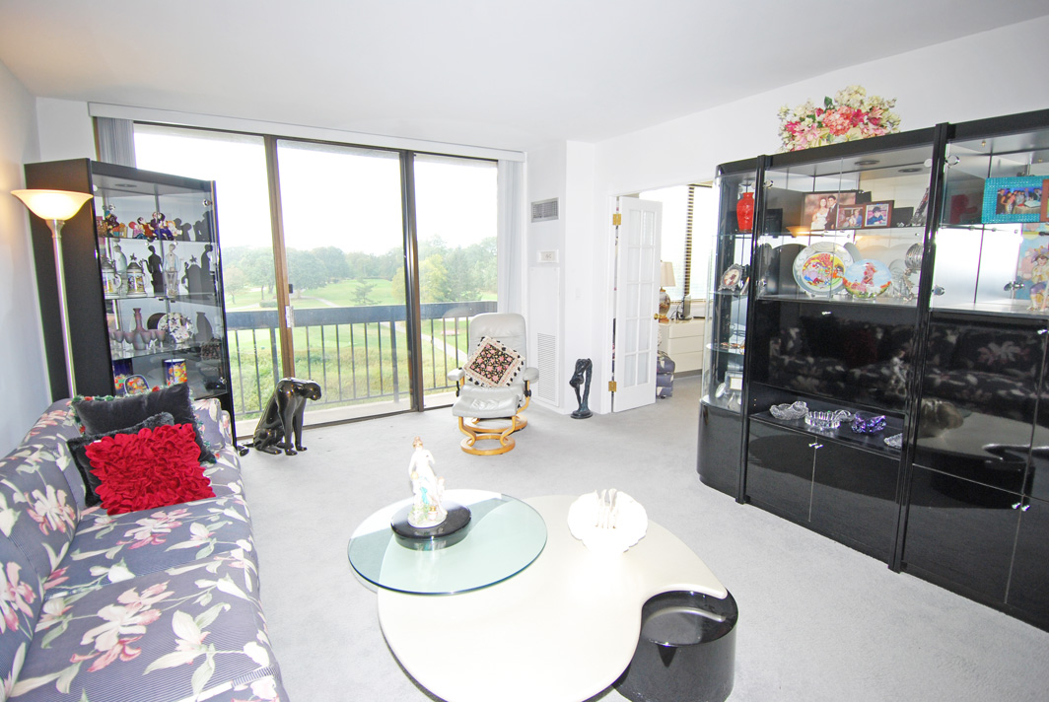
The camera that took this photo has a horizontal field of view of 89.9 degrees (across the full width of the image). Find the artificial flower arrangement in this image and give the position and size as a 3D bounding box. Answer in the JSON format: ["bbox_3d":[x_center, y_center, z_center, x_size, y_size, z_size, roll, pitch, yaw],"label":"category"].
[{"bbox_3d":[1.637,-1.209,2.792,0.300,0.310,0.600,-6,11,-31],"label":"artificial flower arrangement"}]

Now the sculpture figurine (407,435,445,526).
[{"bbox_3d":[-0.384,0.493,2.038,0.145,0.335,0.130,-2,9,-11],"label":"sculpture figurine"}]

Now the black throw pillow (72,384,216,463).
[{"bbox_3d":[-1.794,0.385,2.501,0.470,0.430,0.150,-6,-4,-32],"label":"black throw pillow"}]

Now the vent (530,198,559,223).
[{"bbox_3d":[0.187,-1.348,5.062,0.025,0.195,0.459,-6,11,-31],"label":"vent"}]

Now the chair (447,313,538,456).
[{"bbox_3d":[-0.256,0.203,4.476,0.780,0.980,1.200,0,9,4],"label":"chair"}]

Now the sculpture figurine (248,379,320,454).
[{"bbox_3d":[-1.828,0.496,3.984,0.580,0.570,0.210,4,10,24],"label":"sculpture figurine"}]

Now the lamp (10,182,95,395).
[{"bbox_3d":[-2.521,0.057,2.970,0.330,1.820,0.330,-6,11,-31],"label":"lamp"}]

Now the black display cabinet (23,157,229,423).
[{"bbox_3d":[-2.596,-0.162,3.626,0.490,2.030,0.880,2,10,14],"label":"black display cabinet"}]

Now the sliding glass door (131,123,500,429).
[{"bbox_3d":[-1.537,-0.568,4.710,3.296,2.445,0.120,-6,11,-32],"label":"sliding glass door"}]

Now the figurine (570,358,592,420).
[{"bbox_3d":[0.543,0.348,4.989,0.220,0.545,0.200,1,10,6],"label":"figurine"}]

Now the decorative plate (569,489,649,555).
[{"bbox_3d":[0.322,0.661,2.030,0.290,0.110,0.280,1,9,9],"label":"decorative plate"}]

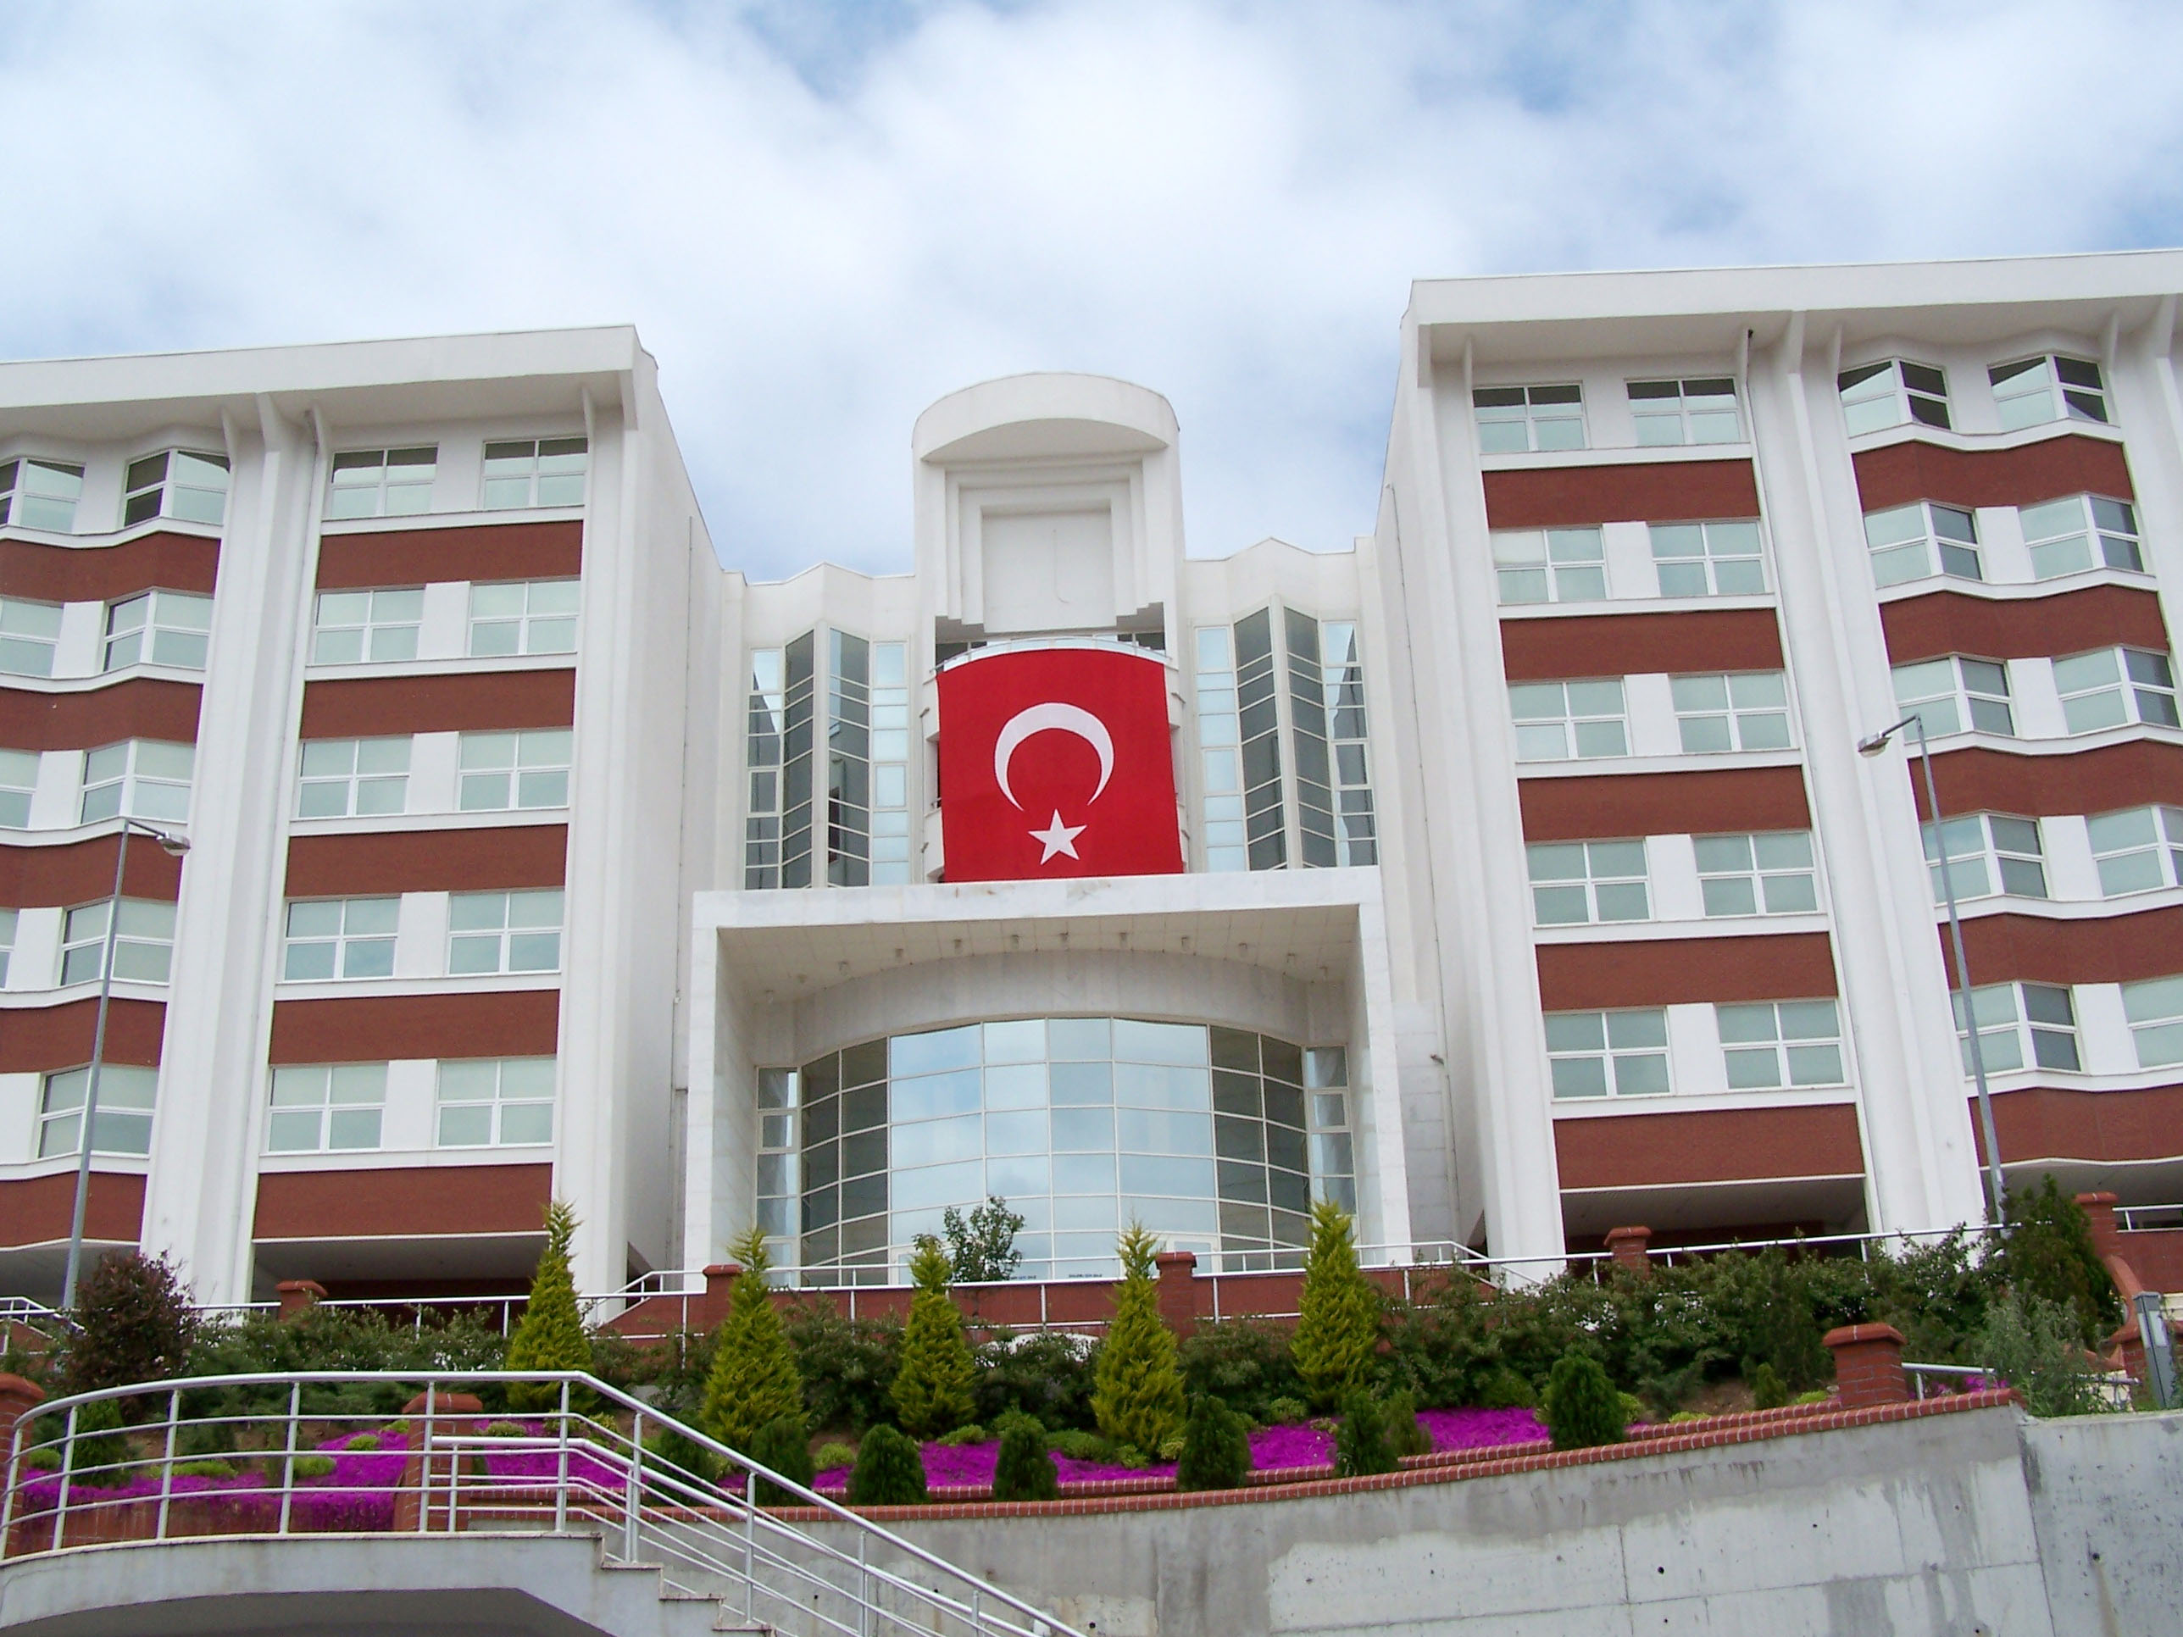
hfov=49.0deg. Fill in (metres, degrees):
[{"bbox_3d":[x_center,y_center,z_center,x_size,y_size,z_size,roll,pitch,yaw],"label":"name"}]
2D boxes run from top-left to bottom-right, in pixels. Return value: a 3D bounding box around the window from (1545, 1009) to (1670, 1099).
[{"bbox_3d":[9.503,4.334,44.182,2.132,1.629,0.150,-3,-22,2],"label":"window"}]

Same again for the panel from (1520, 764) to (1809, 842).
[{"bbox_3d":[11.375,-0.257,47.716,5.668,1.334,0.220,-2,-22,1],"label":"panel"}]

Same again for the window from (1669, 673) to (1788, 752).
[{"bbox_3d":[12.426,-2.077,46.592,2.125,1.632,0.150,-3,-22,2],"label":"window"}]

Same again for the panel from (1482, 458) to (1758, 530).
[{"bbox_3d":[11.128,-6.751,50.317,5.668,1.334,0.220,-2,-22,1],"label":"panel"}]

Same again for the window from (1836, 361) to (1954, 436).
[{"bbox_3d":[17.104,-8.957,50.706,2.188,1.680,0.500,-2,-22,1],"label":"window"}]

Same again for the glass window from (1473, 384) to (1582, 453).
[{"bbox_3d":[8.823,-8.057,48.168,2.116,1.553,0.126,-2,-22,1],"label":"glass window"}]

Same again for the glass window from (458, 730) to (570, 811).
[{"bbox_3d":[-11.859,-0.973,49.404,2.310,1.750,0.120,-2,-22,1],"label":"glass window"}]

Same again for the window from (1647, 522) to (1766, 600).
[{"bbox_3d":[12.046,-5.066,46.883,2.116,1.631,0.126,-2,-22,1],"label":"window"}]

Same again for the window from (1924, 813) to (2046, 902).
[{"bbox_3d":[16.756,0.725,44.777,2.028,1.520,0.536,-3,-22,2],"label":"window"}]

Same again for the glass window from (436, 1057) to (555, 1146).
[{"bbox_3d":[-10.959,5.204,44.125,2.116,1.631,0.126,-2,-22,1],"label":"glass window"}]

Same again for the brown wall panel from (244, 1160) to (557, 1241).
[{"bbox_3d":[-12.650,7.016,44.029,5.444,1.254,0.200,-3,-22,2],"label":"brown wall panel"}]

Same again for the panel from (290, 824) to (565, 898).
[{"bbox_3d":[-13.063,0.889,47.253,5.510,1.300,0.200,-3,-22,1],"label":"panel"}]

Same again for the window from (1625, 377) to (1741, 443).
[{"bbox_3d":[12.664,-8.662,51.114,2.265,1.632,0.120,-2,-22,1],"label":"window"}]

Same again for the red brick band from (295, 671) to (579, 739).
[{"bbox_3d":[-13.039,-2.296,47.743,5.438,1.202,0.200,-3,-22,2],"label":"red brick band"}]

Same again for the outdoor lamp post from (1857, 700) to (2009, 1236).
[{"bbox_3d":[9.343,2.109,26.459,0.320,6.818,1.356,3,-22,-13],"label":"outdoor lamp post"}]

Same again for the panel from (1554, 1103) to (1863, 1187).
[{"bbox_3d":[10.941,5.858,42.458,5.338,1.242,0.194,-2,-22,1],"label":"panel"}]

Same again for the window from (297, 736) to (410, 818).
[{"bbox_3d":[-14.580,-0.813,47.333,2.144,1.679,0.150,-3,-22,2],"label":"window"}]

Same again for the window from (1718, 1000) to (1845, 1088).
[{"bbox_3d":[12.689,4.154,44.107,2.085,1.597,0.150,-3,-22,2],"label":"window"}]

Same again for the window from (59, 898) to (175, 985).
[{"bbox_3d":[-19.447,2.471,47.786,2.170,1.687,0.480,-2,-22,1],"label":"window"}]

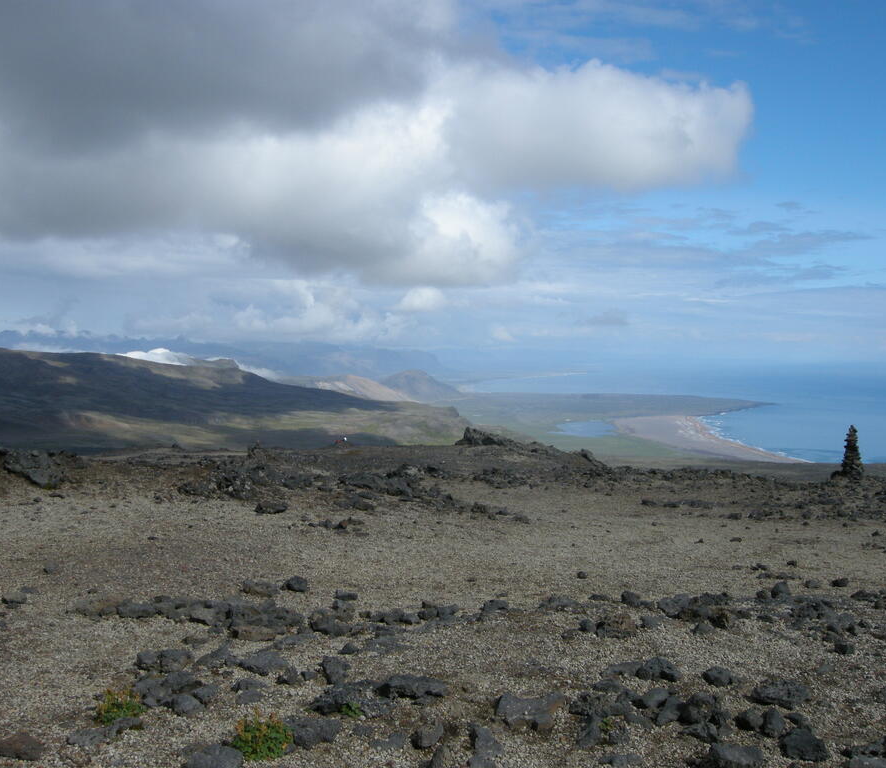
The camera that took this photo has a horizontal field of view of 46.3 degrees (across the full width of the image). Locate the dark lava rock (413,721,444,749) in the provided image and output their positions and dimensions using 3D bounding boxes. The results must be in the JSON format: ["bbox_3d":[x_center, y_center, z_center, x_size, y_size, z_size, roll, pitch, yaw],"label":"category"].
[{"bbox_3d":[-0.067,1.526,4.494,0.139,0.098,0.125,0,2,-1],"label":"dark lava rock"}]

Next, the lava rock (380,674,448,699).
[{"bbox_3d":[-0.154,1.524,5.218,0.353,0.091,0.212,0,2,-2],"label":"lava rock"}]

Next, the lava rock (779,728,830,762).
[{"bbox_3d":[1.521,1.521,4.356,0.210,0.119,0.179,1,2,19],"label":"lava rock"}]

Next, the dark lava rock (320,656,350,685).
[{"bbox_3d":[-0.577,1.523,5.505,0.160,0.131,0.160,0,2,-6],"label":"dark lava rock"}]

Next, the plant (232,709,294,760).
[{"bbox_3d":[-0.775,1.510,4.448,0.266,0.187,0.253,0,2,-10],"label":"plant"}]

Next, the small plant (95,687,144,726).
[{"bbox_3d":[-1.493,1.496,4.794,0.231,0.167,0.208,-1,2,-17],"label":"small plant"}]

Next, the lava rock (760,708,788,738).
[{"bbox_3d":[1.493,1.533,4.676,0.127,0.118,0.139,1,2,18],"label":"lava rock"}]

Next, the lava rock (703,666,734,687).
[{"bbox_3d":[1.438,1.522,5.386,0.166,0.087,0.141,1,2,15],"label":"lava rock"}]

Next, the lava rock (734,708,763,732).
[{"bbox_3d":[1.384,1.525,4.692,0.136,0.095,0.122,1,2,17],"label":"lava rock"}]

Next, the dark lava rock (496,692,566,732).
[{"bbox_3d":[0.396,1.503,4.744,0.330,0.153,0.214,0,2,5],"label":"dark lava rock"}]

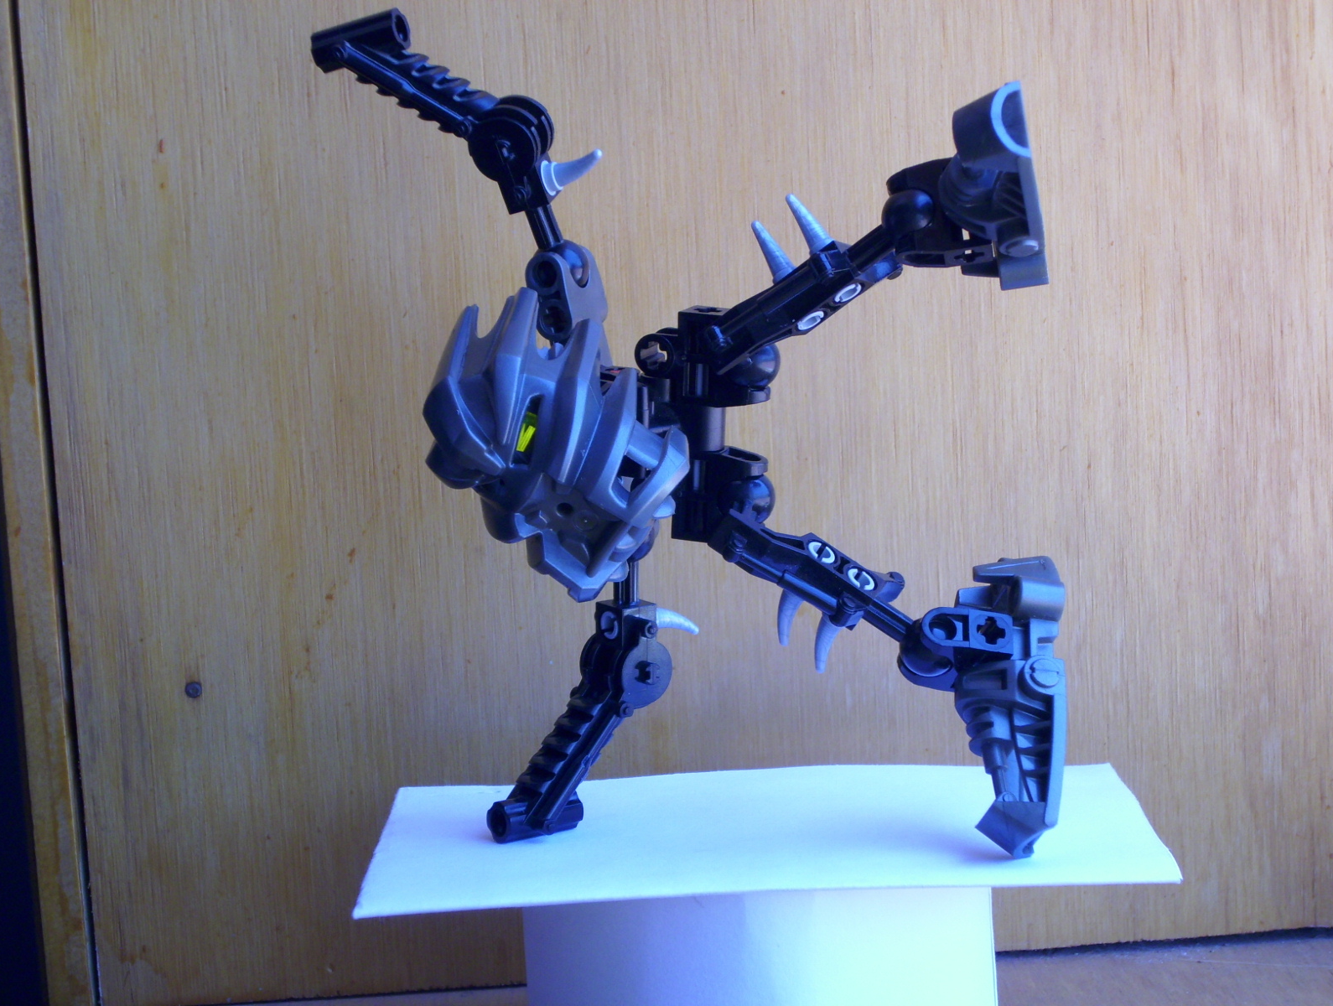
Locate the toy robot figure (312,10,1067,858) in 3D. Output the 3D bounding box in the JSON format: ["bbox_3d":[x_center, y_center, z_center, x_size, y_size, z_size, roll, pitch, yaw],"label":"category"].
[{"bbox_3d":[0.004,-0.013,0.522,0.130,0.150,0.085,-3,7,0],"label":"toy robot figure"}]

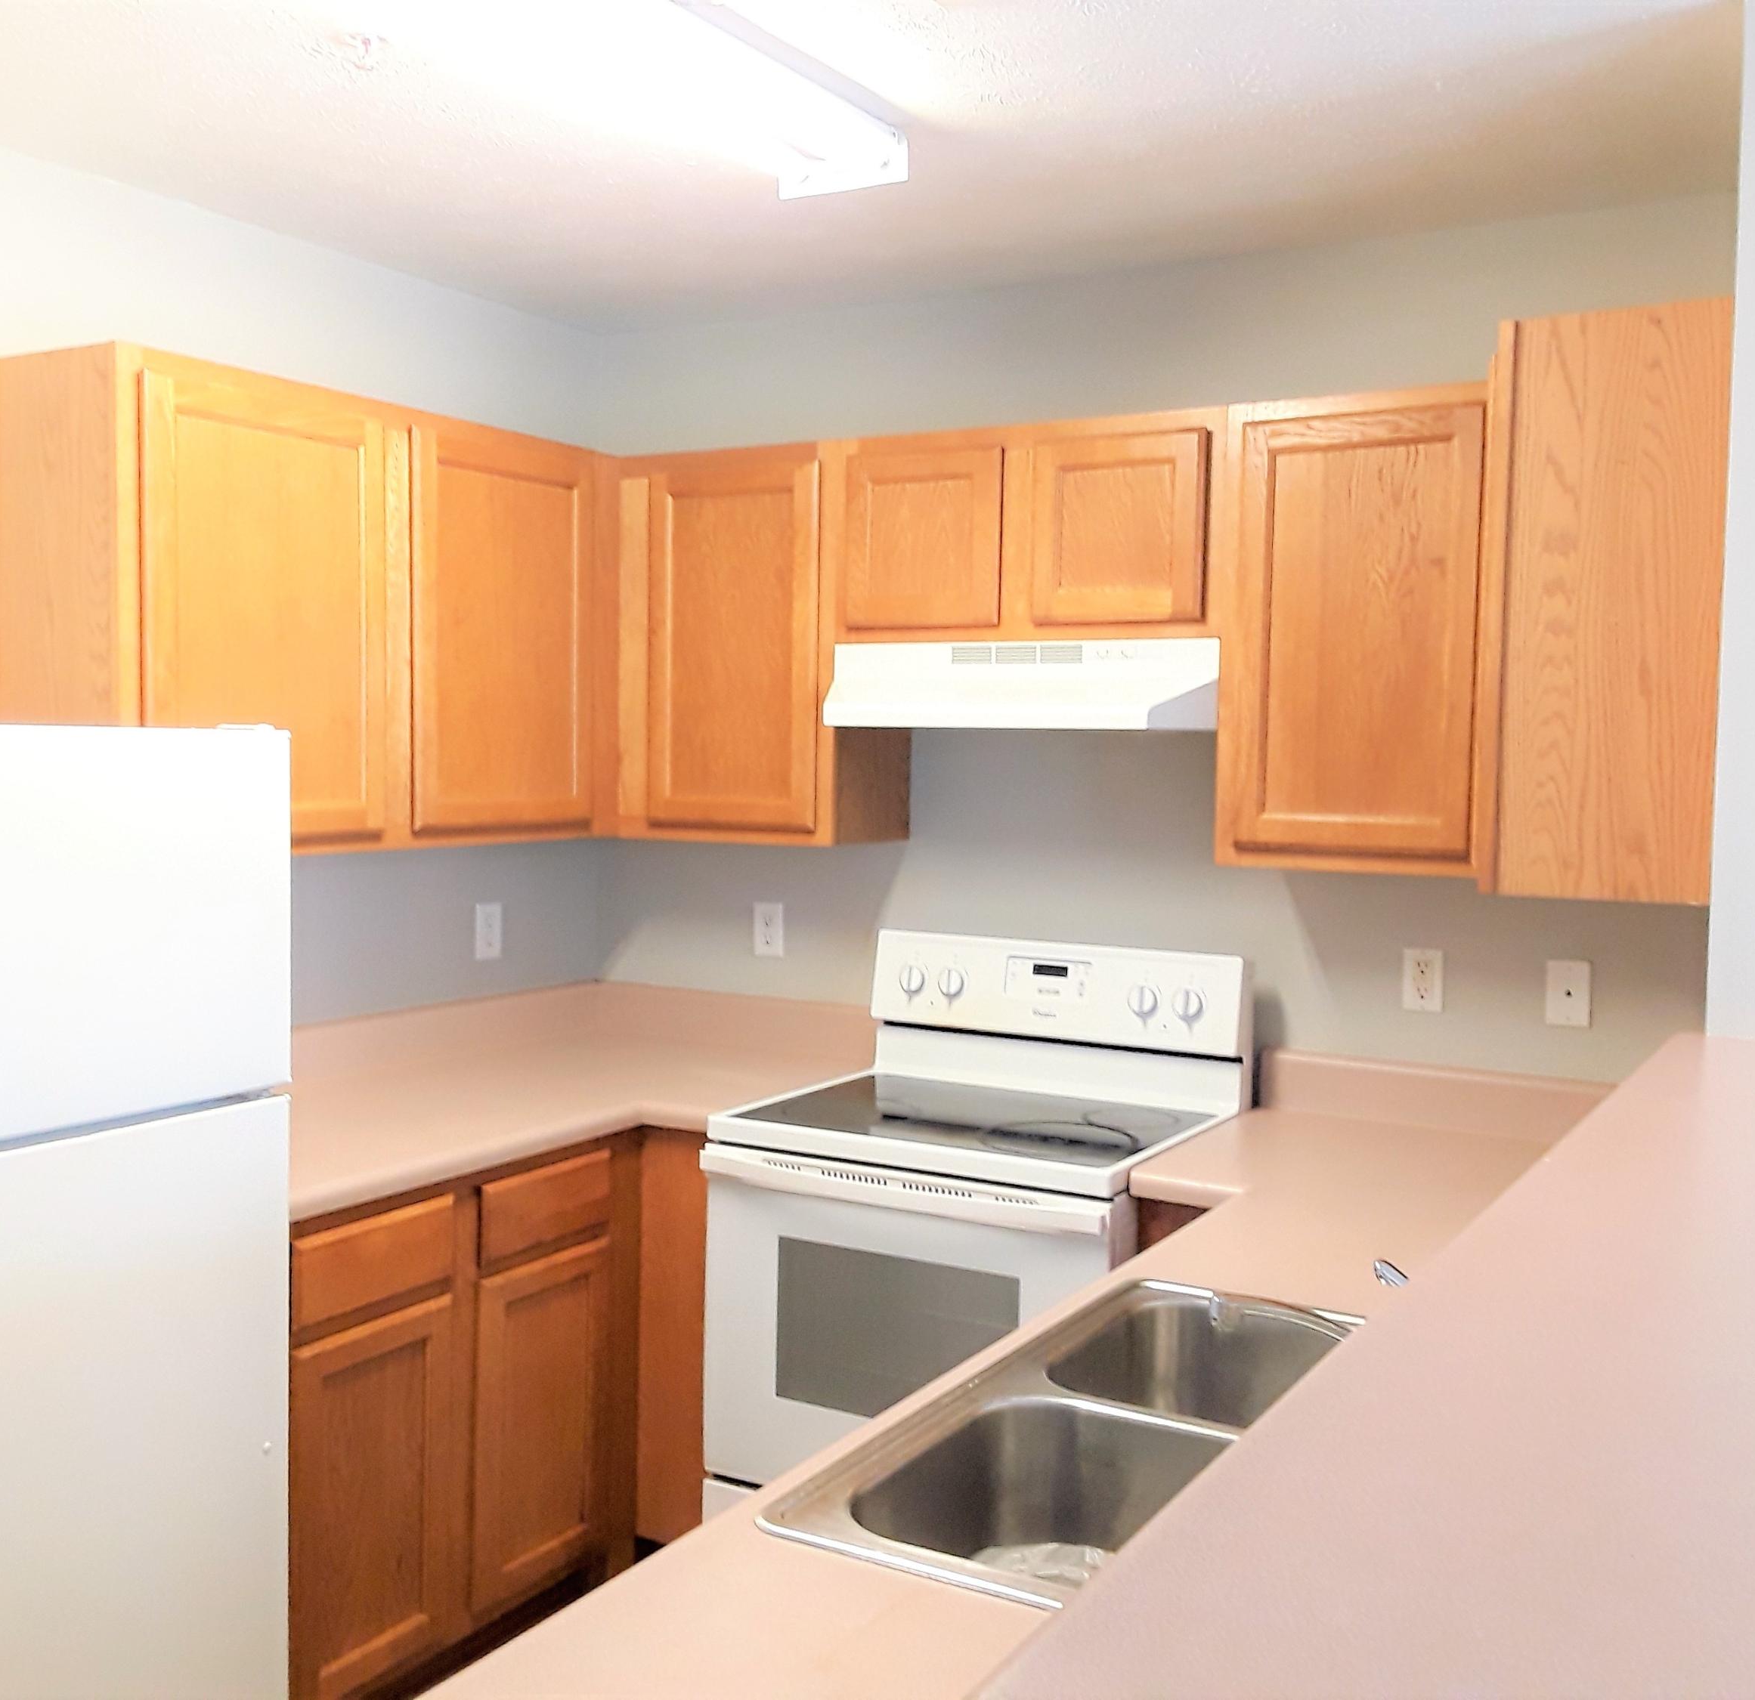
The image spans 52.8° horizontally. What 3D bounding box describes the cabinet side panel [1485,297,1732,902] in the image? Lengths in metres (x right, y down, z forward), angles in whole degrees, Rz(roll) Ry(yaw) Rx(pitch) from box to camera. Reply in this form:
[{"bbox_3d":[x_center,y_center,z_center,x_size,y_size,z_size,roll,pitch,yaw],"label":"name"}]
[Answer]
[{"bbox_3d":[0.961,-0.318,2.334,0.315,0.767,0.040,3,4,30],"label":"cabinet side panel"}]

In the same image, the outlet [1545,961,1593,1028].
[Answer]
[{"bbox_3d":[1.159,0.242,2.969,0.070,0.114,0.010,3,4,31],"label":"outlet"}]

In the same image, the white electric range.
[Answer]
[{"bbox_3d":[0.185,0.786,3.163,0.762,1.195,0.680,3,4,31],"label":"white electric range"}]

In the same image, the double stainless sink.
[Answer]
[{"bbox_3d":[0.342,0.640,1.678,0.555,0.183,0.827,3,4,31],"label":"double stainless sink"}]

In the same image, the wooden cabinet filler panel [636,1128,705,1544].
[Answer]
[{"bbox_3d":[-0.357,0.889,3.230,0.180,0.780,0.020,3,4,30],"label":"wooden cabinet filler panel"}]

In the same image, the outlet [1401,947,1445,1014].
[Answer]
[{"bbox_3d":[0.954,0.230,3.091,0.070,0.114,0.010,3,4,31],"label":"outlet"}]

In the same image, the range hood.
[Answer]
[{"bbox_3d":[0.286,-0.298,3.210,0.761,0.157,0.450,3,4,31],"label":"range hood"}]

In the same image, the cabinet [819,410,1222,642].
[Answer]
[{"bbox_3d":[0.324,-0.568,3.252,0.761,0.380,0.320,3,4,31],"label":"cabinet"}]

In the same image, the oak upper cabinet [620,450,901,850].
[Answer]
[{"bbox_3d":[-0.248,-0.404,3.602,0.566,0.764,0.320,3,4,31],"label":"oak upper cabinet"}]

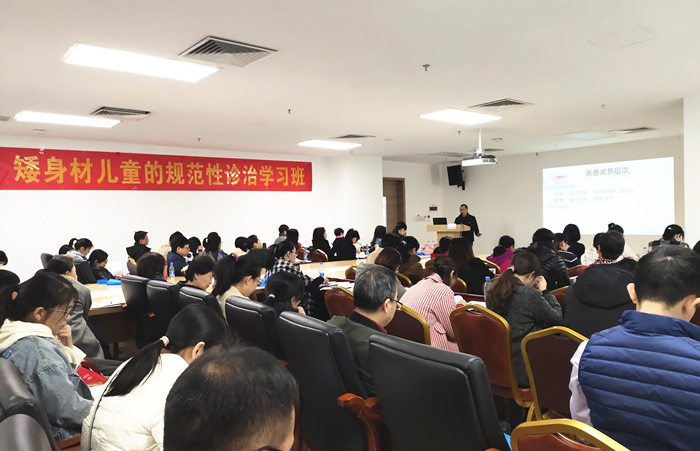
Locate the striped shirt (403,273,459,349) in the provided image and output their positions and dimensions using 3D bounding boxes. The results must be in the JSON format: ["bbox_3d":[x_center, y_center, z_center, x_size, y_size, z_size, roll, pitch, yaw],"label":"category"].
[{"bbox_3d":[0.639,0.709,3.564,0.480,0.600,0.480,-4,3,-41],"label":"striped shirt"}]

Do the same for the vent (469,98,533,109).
[{"bbox_3d":[2.120,-1.688,6.522,0.610,0.060,0.610,-4,3,-41],"label":"vent"}]

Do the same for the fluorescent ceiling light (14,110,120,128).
[{"bbox_3d":[-4.010,-1.509,6.637,1.200,0.070,0.600,-4,3,-41],"label":"fluorescent ceiling light"}]

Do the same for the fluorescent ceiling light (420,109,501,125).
[{"bbox_3d":[1.697,-1.701,7.214,1.200,0.070,0.600,-4,3,-41],"label":"fluorescent ceiling light"}]

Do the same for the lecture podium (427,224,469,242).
[{"bbox_3d":[2.241,0.561,10.832,0.900,1.180,0.520,0,3,37],"label":"lecture podium"}]

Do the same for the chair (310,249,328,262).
[{"bbox_3d":[-0.319,0.863,8.148,0.570,0.930,0.450,-4,3,-41],"label":"chair"}]

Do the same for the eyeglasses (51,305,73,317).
[{"bbox_3d":[-1.287,0.377,2.050,0.138,0.043,0.138,29,-18,-27],"label":"eyeglasses"}]

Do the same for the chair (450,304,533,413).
[{"bbox_3d":[1.071,0.998,3.266,0.570,0.940,0.460,-3,3,-37],"label":"chair"}]

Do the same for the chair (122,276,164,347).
[{"bbox_3d":[-1.710,0.986,4.476,0.680,1.040,0.630,-4,3,-45],"label":"chair"}]

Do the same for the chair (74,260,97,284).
[{"bbox_3d":[-3.180,0.955,6.014,0.620,1.080,0.660,0,2,44],"label":"chair"}]

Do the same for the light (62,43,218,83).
[{"bbox_3d":[-1.911,-1.487,4.329,1.220,0.070,0.600,-3,2,-40],"label":"light"}]

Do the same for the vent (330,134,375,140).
[{"bbox_3d":[0.067,-1.677,8.964,0.610,0.060,0.610,-3,2,-40],"label":"vent"}]

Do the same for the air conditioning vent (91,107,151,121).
[{"bbox_3d":[-3.110,-1.508,6.313,0.610,0.060,0.610,-3,2,-40],"label":"air conditioning vent"}]

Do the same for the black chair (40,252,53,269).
[{"bbox_3d":[-4.419,0.959,7.368,0.680,1.040,0.630,-4,3,-41],"label":"black chair"}]

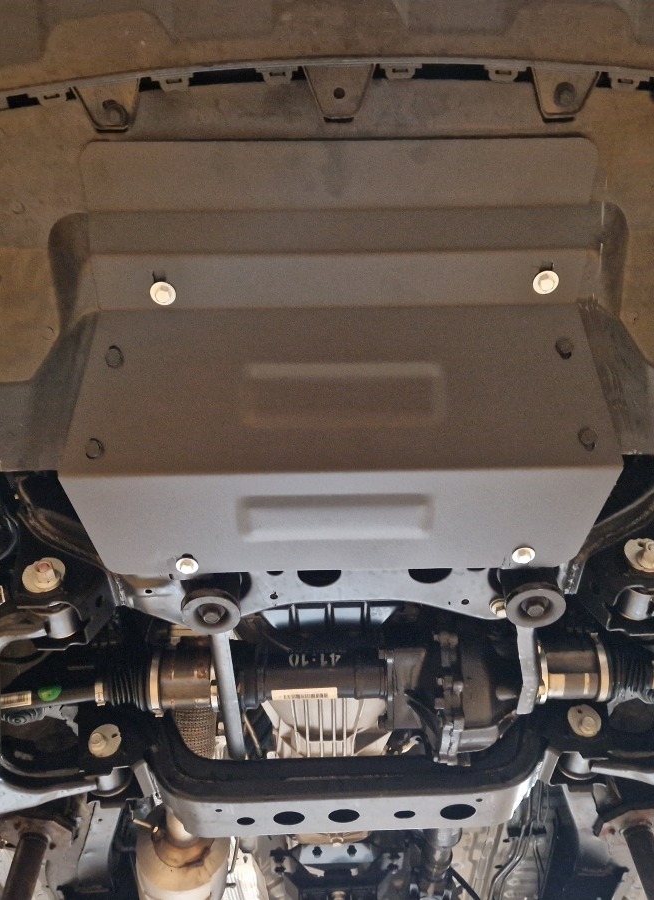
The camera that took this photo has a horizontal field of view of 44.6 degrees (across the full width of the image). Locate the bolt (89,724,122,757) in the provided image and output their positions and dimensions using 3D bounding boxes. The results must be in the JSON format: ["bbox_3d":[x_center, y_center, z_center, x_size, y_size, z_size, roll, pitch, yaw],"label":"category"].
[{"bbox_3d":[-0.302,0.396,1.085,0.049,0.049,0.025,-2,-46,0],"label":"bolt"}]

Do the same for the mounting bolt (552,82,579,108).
[{"bbox_3d":[0.197,-0.294,0.660,0.019,0.010,0.019,-2,-50,0],"label":"mounting bolt"}]

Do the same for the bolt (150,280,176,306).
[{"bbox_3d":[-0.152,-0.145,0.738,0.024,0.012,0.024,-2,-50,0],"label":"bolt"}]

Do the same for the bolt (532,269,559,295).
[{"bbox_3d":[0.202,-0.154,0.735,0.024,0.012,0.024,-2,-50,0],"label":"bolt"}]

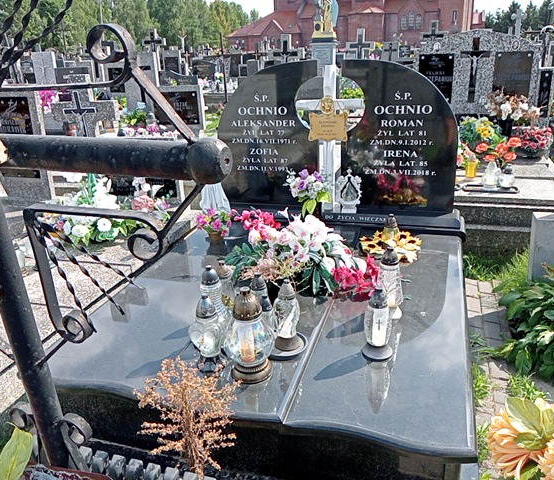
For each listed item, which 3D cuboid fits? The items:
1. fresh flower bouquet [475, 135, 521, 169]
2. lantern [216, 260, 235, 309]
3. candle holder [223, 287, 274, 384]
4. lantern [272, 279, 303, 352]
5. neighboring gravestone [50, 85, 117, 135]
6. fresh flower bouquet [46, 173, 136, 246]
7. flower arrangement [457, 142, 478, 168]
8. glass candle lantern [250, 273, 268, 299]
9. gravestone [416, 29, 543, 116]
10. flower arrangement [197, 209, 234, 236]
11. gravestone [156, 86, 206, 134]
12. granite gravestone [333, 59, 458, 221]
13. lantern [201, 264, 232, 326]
[{"bbox_3d":[2.011,-0.797,4.701,0.370,0.314,0.300,4,22,17],"label":"fresh flower bouquet"},{"bbox_3d":[-0.226,0.227,2.256,0.103,0.281,0.103,4,23,17],"label":"lantern"},{"bbox_3d":[-0.099,0.333,1.887,0.186,0.345,0.186,-2,22,1],"label":"candle holder"},{"bbox_3d":[0.046,0.287,2.015,0.118,0.295,0.118,-2,21,1],"label":"lantern"},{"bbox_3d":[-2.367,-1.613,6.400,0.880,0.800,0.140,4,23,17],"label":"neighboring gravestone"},{"bbox_3d":[-1.185,-0.202,3.315,0.520,0.410,0.400,4,22,17],"label":"fresh flower bouquet"},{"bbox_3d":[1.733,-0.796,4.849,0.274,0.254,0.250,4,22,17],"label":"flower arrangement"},{"bbox_3d":[-0.080,0.263,2.152,0.095,0.270,0.095,4,22,17],"label":"glass candle lantern"},{"bbox_3d":[2.158,-1.810,5.625,1.274,0.868,0.150,4,22,17],"label":"gravestone"},{"bbox_3d":[-0.373,-0.096,3.177,0.195,0.198,0.180,4,22,17],"label":"flower arrangement"},{"bbox_3d":[-1.211,-1.588,6.300,0.660,0.620,0.130,4,23,17],"label":"gravestone"},{"bbox_3d":[0.707,-0.582,2.971,0.666,0.886,0.083,4,23,17],"label":"granite gravestone"},{"bbox_3d":[-0.241,0.273,2.053,0.127,0.348,0.127,4,23,17],"label":"lantern"}]

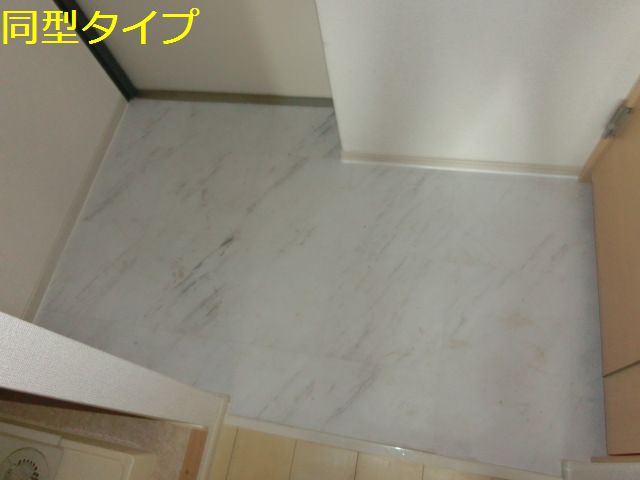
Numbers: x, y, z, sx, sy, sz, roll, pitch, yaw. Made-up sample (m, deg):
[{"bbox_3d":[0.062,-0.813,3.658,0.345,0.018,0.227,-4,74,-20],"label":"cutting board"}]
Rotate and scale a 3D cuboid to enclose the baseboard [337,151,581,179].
[{"bbox_3d":[0.395,-0.224,1.340,0.677,0.060,0.012,6,66,12],"label":"baseboard"}]

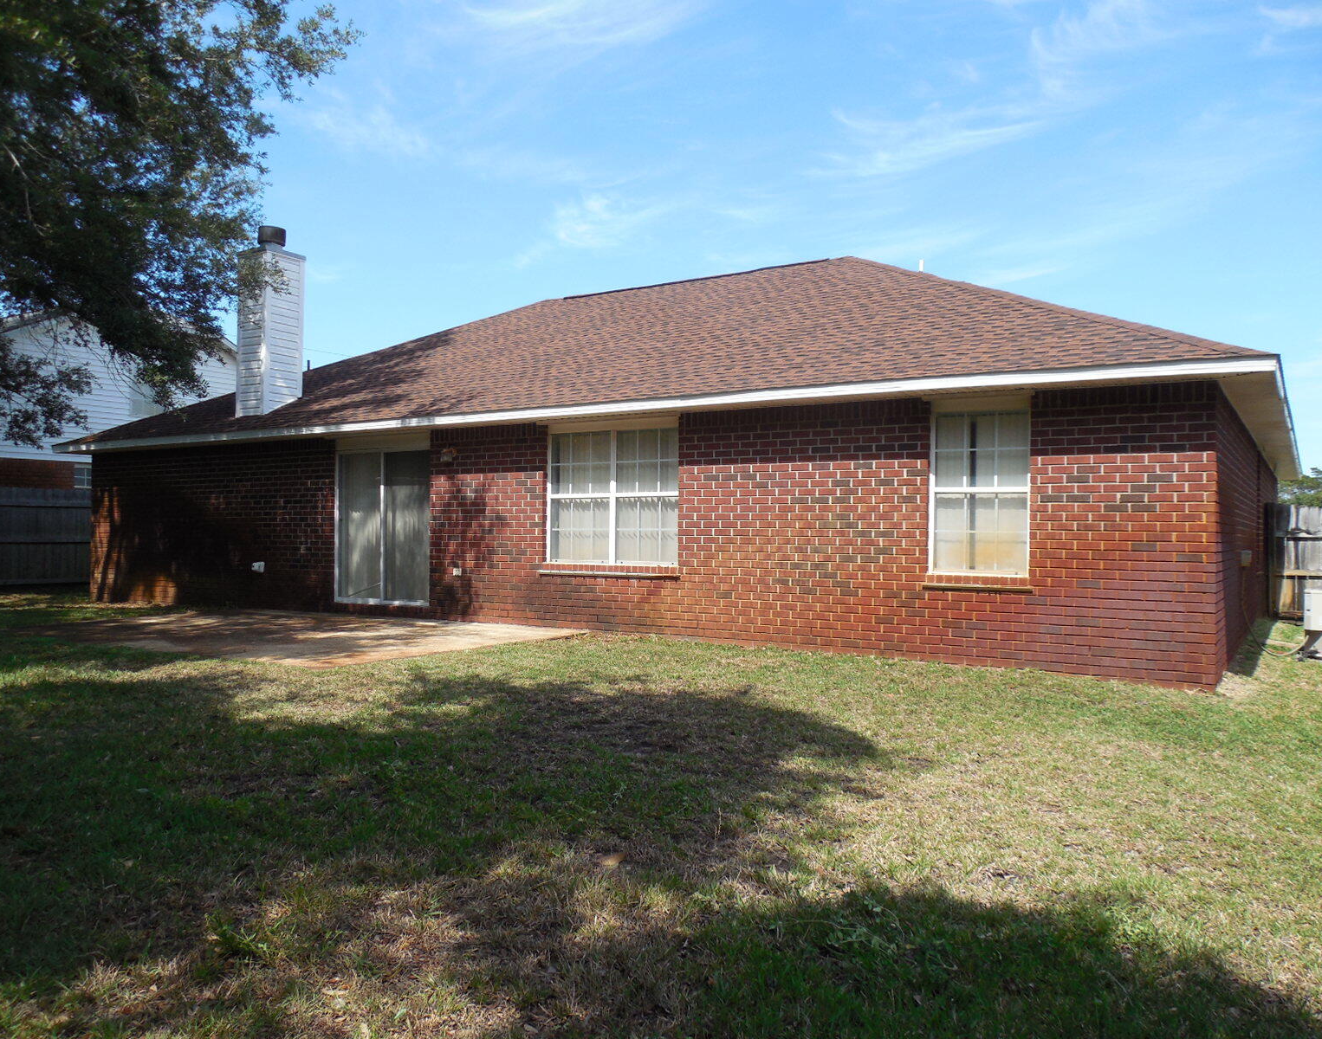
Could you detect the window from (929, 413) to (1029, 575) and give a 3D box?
[{"bbox_3d":[2.894,-0.232,9.084,0.900,1.500,0.100,0,-1,32],"label":"window"}]

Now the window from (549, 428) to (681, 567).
[{"bbox_3d":[-0.553,-0.240,11.279,1.810,1.500,0.100,0,-1,32],"label":"window"}]

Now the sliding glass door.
[{"bbox_3d":[-3.694,0.107,13.284,1.810,2.000,0.120,0,-1,32],"label":"sliding glass door"}]

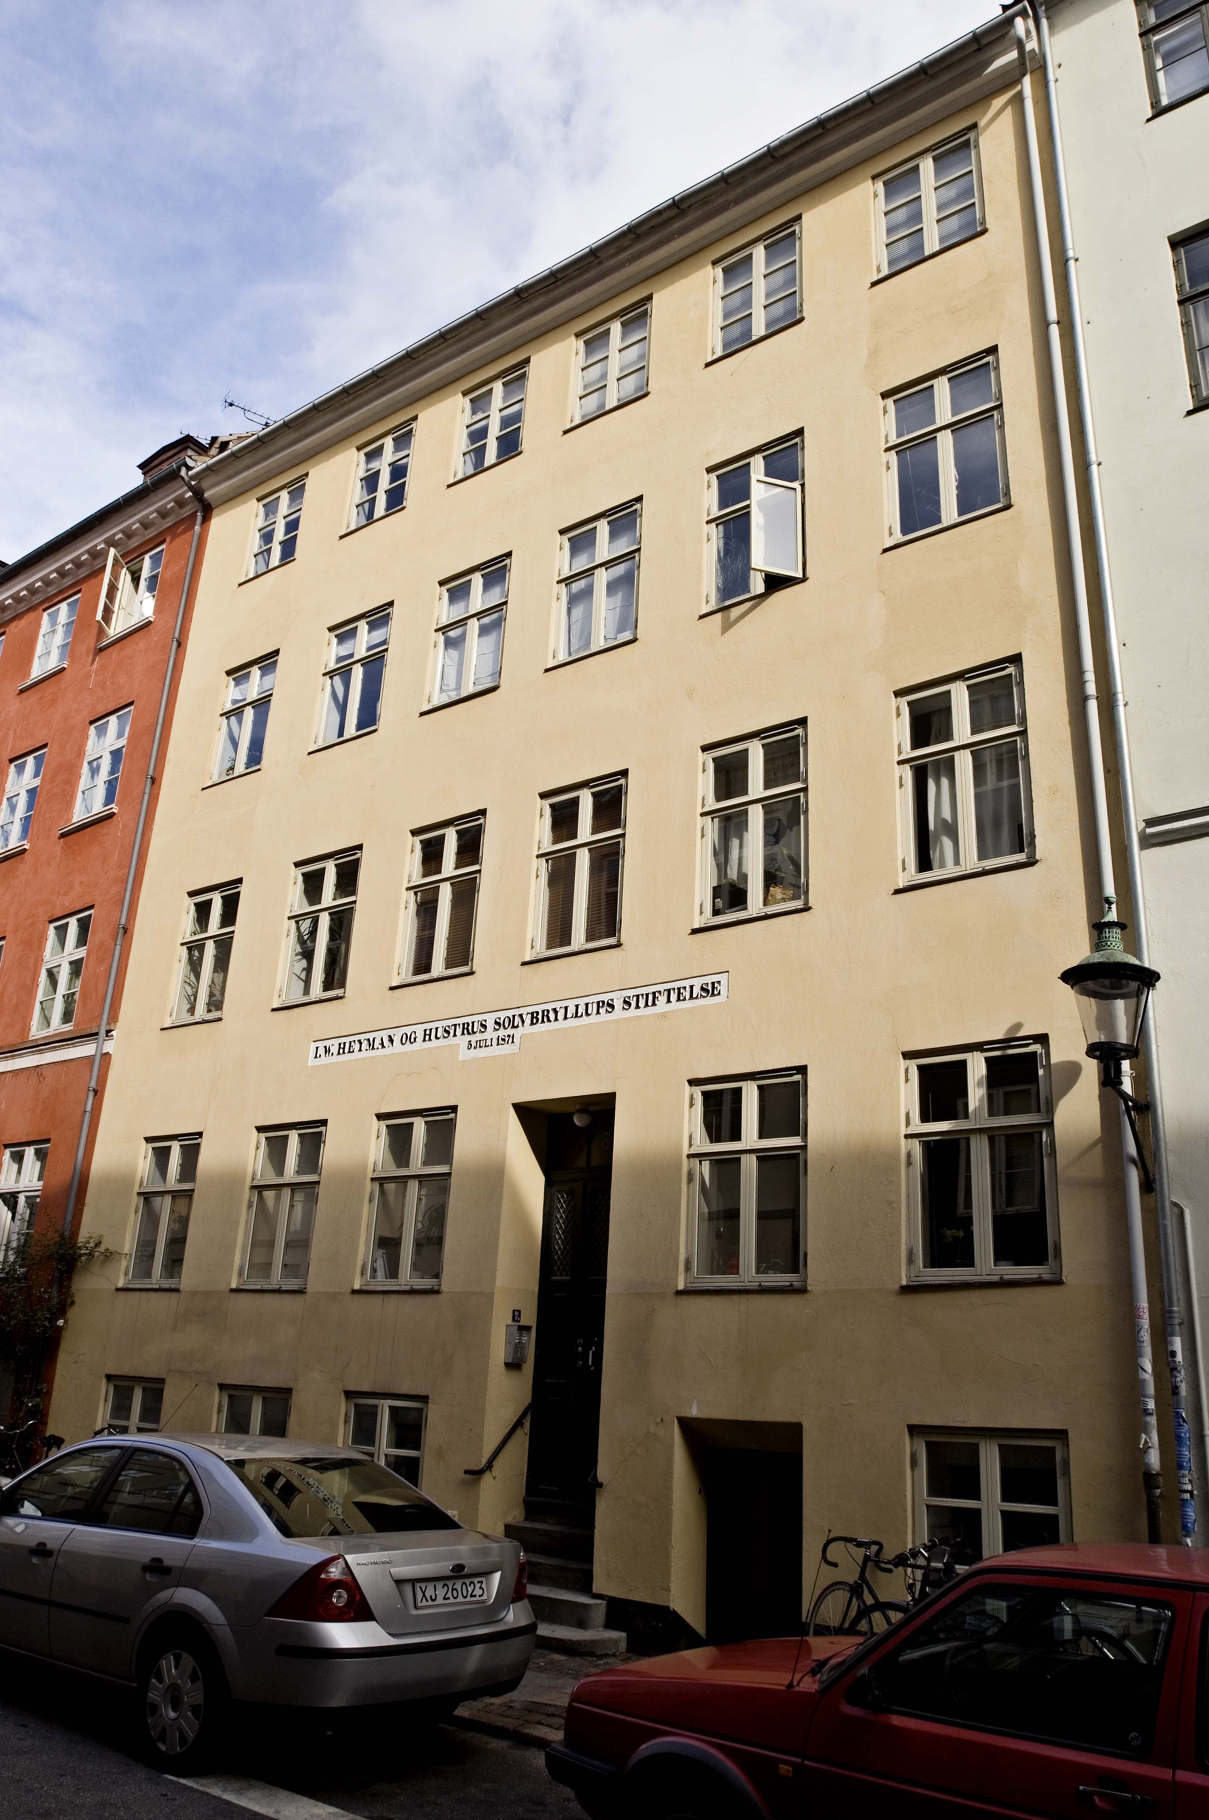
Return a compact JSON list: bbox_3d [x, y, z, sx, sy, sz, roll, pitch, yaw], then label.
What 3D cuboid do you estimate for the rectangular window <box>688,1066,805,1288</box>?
[{"bbox_3d":[1.077,2.015,9.444,1.052,1.569,0.150,-12,-25,34],"label":"rectangular window"}]

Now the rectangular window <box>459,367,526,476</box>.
[{"bbox_3d":[-1.276,-5.787,15.114,1.000,1.279,0.120,-12,-26,33],"label":"rectangular window"}]

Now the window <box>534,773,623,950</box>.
[{"bbox_3d":[-0.191,-0.410,12.001,1.027,1.686,0.130,-12,-26,33],"label":"window"}]

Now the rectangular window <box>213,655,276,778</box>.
[{"bbox_3d":[-4.571,-2.436,16.264,1.001,1.642,0.130,-12,-26,33],"label":"rectangular window"}]

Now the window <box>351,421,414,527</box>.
[{"bbox_3d":[-2.822,-5.573,16.304,1.026,1.277,0.130,-12,-26,33],"label":"window"}]

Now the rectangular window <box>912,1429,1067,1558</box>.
[{"bbox_3d":[2.483,3.806,8.082,1.021,0.834,0.130,-12,-26,33],"label":"rectangular window"}]

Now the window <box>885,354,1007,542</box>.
[{"bbox_3d":[2.834,-3.812,10.477,1.035,1.581,0.150,-12,-25,34],"label":"window"}]

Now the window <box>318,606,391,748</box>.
[{"bbox_3d":[-2.920,-2.740,15.041,1.040,1.657,0.120,-12,-26,33],"label":"window"}]

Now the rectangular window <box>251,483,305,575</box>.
[{"bbox_3d":[-4.385,-5.160,17.219,0.950,1.342,0.120,-12,-26,33],"label":"rectangular window"}]

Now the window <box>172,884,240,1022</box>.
[{"bbox_3d":[-4.670,0.521,15.034,0.973,1.645,0.130,-12,-26,33],"label":"window"}]

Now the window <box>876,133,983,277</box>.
[{"bbox_3d":[2.948,-6.363,11.438,1.018,1.275,0.150,-12,-25,34],"label":"window"}]

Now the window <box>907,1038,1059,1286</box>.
[{"bbox_3d":[2.640,1.777,8.812,1.033,1.636,0.120,-12,-26,33],"label":"window"}]

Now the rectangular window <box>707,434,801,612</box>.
[{"bbox_3d":[1.282,-3.559,11.332,1.052,1.581,0.480,-12,-25,34],"label":"rectangular window"}]

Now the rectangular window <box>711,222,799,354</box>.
[{"bbox_3d":[1.630,-6.403,13.159,1.048,1.313,0.120,-12,-26,33],"label":"rectangular window"}]

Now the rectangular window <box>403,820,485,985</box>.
[{"bbox_3d":[-1.605,-0.088,12.946,1.003,1.668,0.130,-12,-26,33],"label":"rectangular window"}]

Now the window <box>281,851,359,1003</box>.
[{"bbox_3d":[-3.047,0.216,13.846,1.003,1.667,0.120,-12,-26,33],"label":"window"}]

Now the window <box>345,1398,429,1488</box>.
[{"bbox_3d":[-1.840,4.545,10.667,1.010,0.838,0.150,-12,-25,34],"label":"window"}]

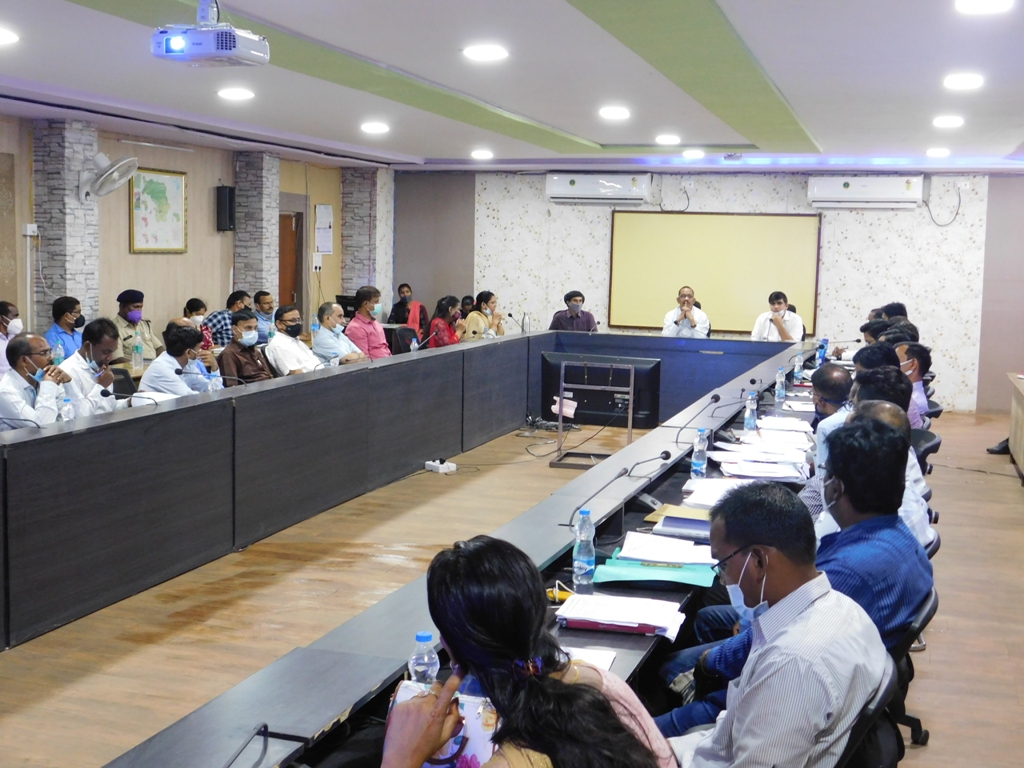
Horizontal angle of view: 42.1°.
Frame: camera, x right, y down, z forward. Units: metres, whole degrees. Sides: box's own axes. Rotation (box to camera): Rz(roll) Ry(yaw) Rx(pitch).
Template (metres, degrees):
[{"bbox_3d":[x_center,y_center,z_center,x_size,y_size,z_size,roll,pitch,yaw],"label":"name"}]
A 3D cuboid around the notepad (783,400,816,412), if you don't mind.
[{"bbox_3d":[1.730,0.136,7.918,0.220,0.016,0.350,3,6,18],"label":"notepad"}]

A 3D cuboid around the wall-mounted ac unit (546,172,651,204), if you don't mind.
[{"bbox_3d":[0.946,-2.121,14.530,1.110,0.327,0.220,3,6,18],"label":"wall-mounted ac unit"}]

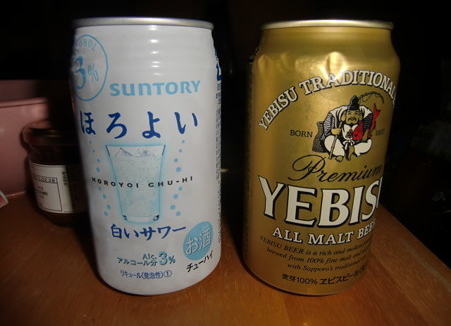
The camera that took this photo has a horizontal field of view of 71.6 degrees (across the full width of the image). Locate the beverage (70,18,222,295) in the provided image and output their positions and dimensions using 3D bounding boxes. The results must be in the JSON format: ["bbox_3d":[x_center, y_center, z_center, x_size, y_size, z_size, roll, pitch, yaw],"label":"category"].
[{"bbox_3d":[-0.035,-0.003,0.156,0.066,0.122,0.066,0,18,-1],"label":"beverage"}]

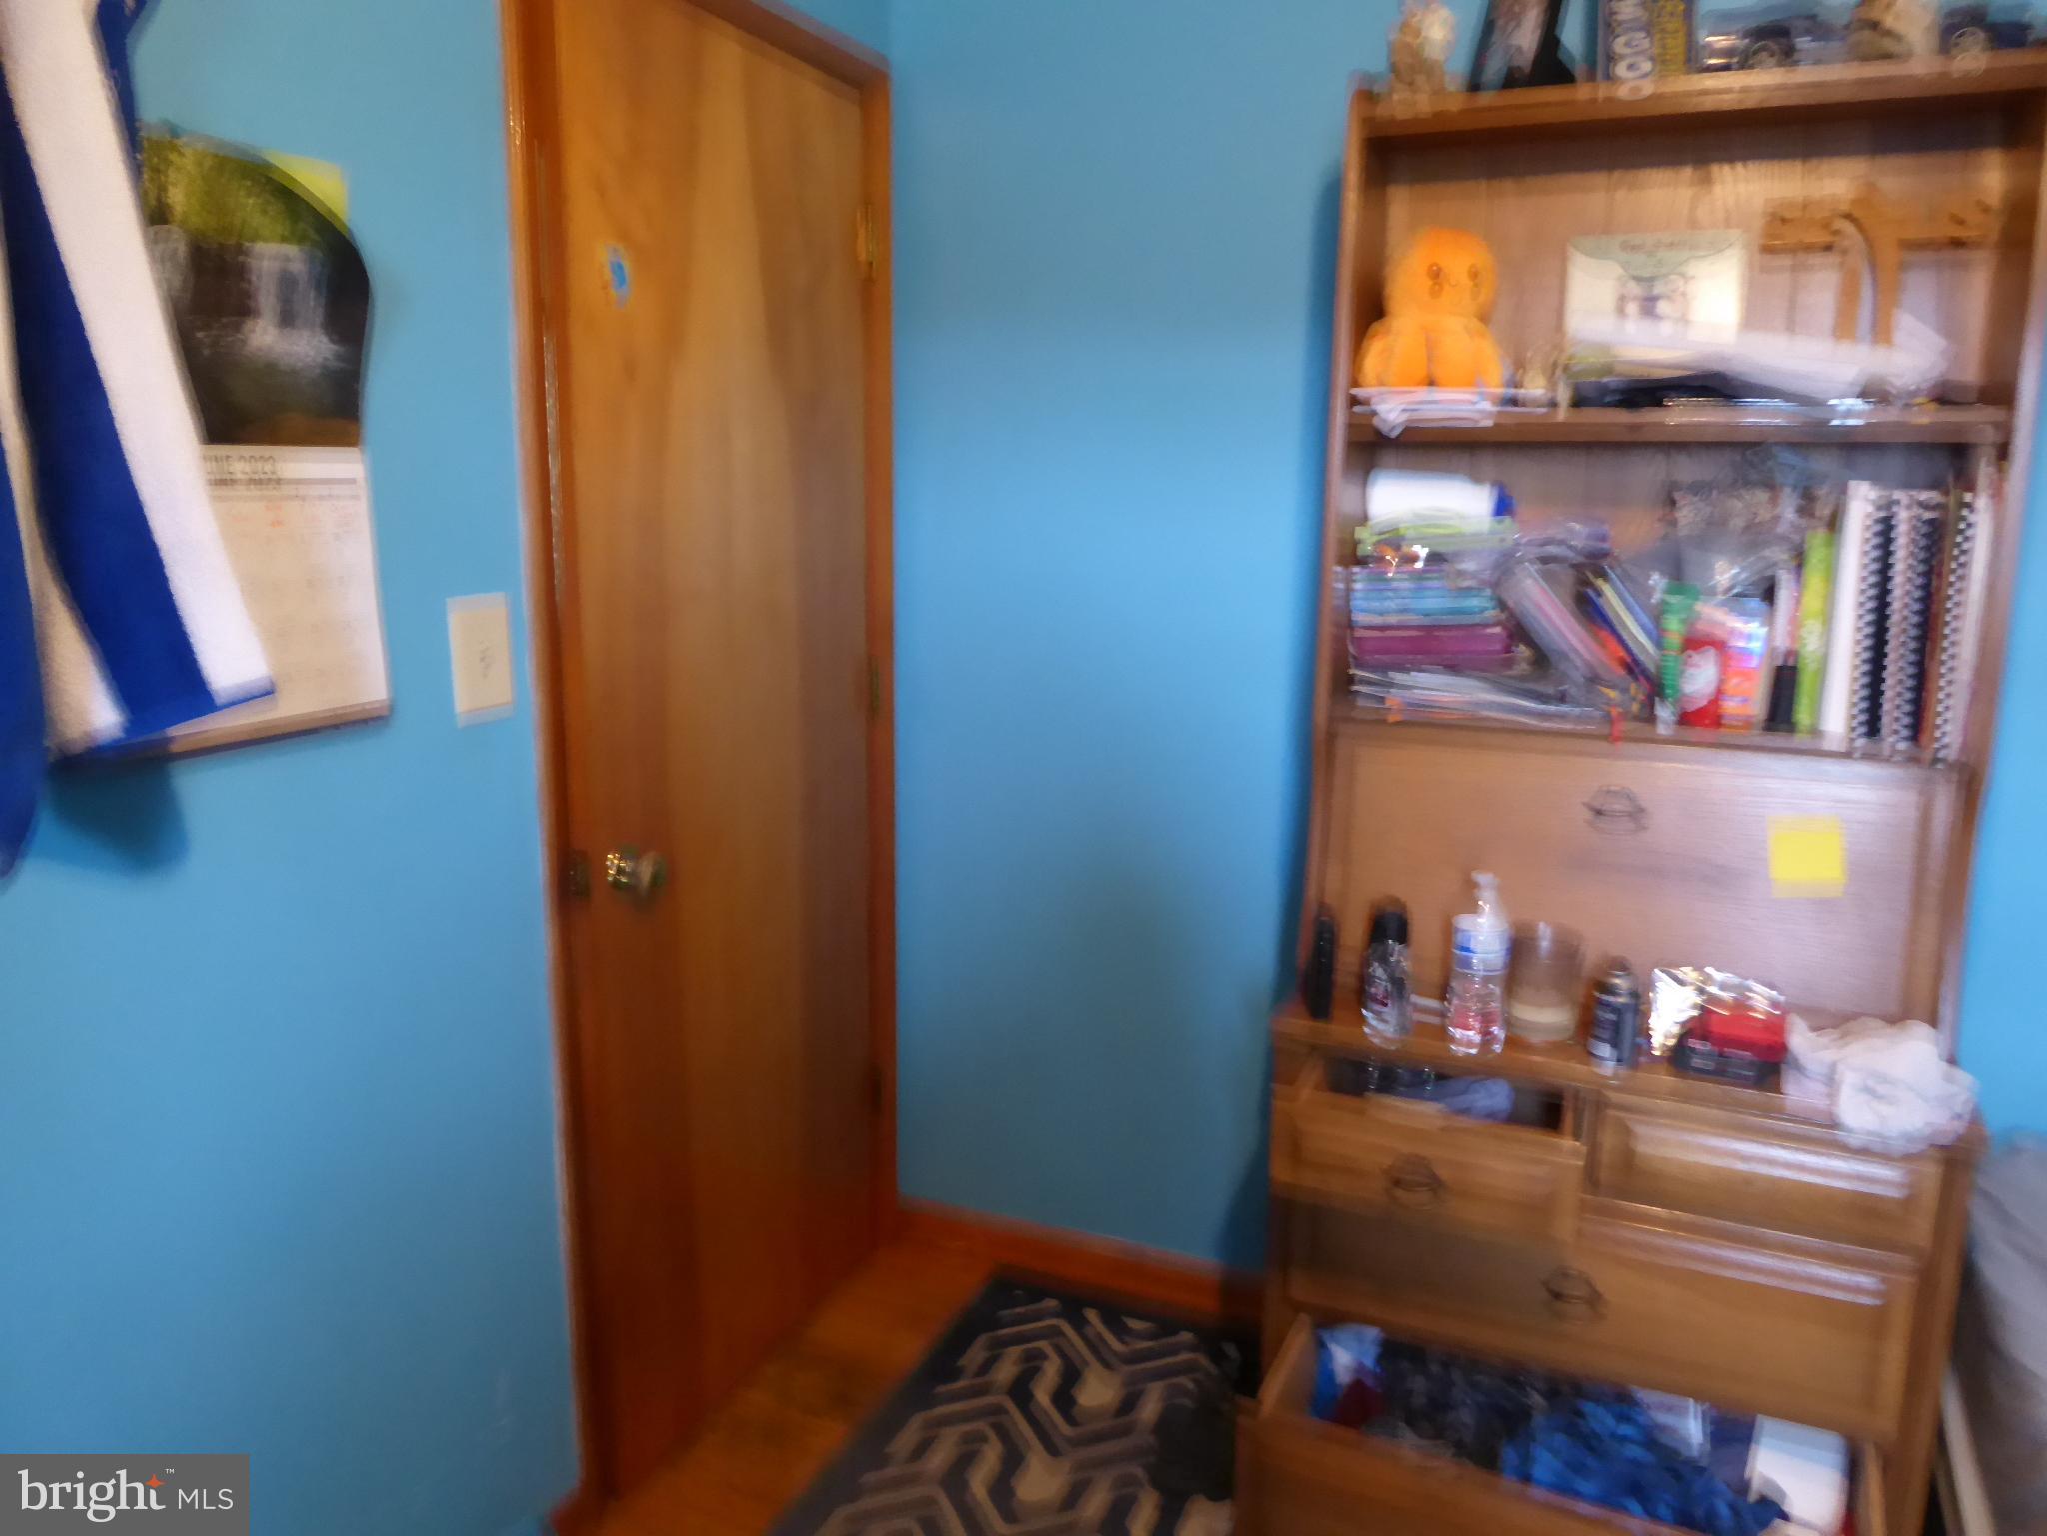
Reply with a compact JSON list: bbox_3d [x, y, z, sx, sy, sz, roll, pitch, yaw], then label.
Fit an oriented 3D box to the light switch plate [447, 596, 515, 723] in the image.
[{"bbox_3d":[-0.598,-0.120,1.574,0.012,0.124,0.080,5,12,22],"label":"light switch plate"}]

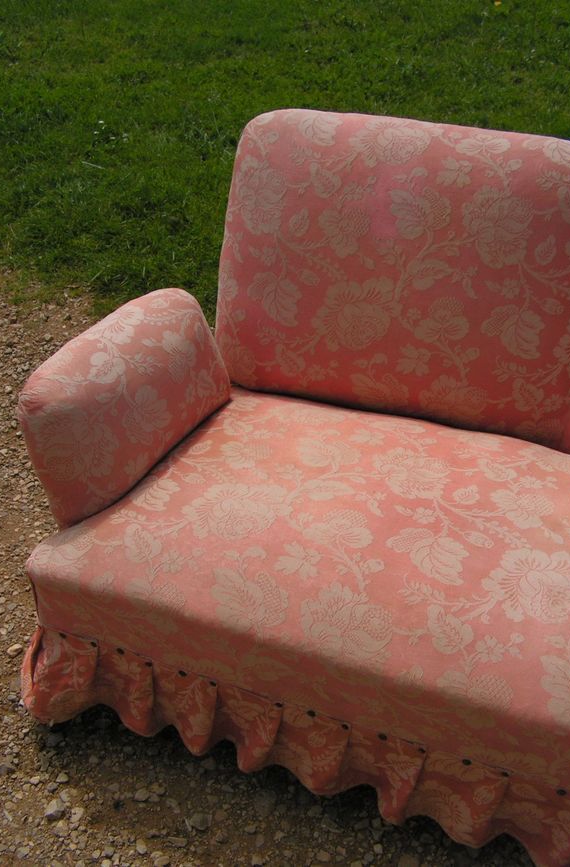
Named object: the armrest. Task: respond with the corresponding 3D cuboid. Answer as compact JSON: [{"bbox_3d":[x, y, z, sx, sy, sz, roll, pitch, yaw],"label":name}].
[{"bbox_3d":[-0.279,-0.060,1.678,0.165,0.250,0.455,17,40,22],"label":"armrest"}]

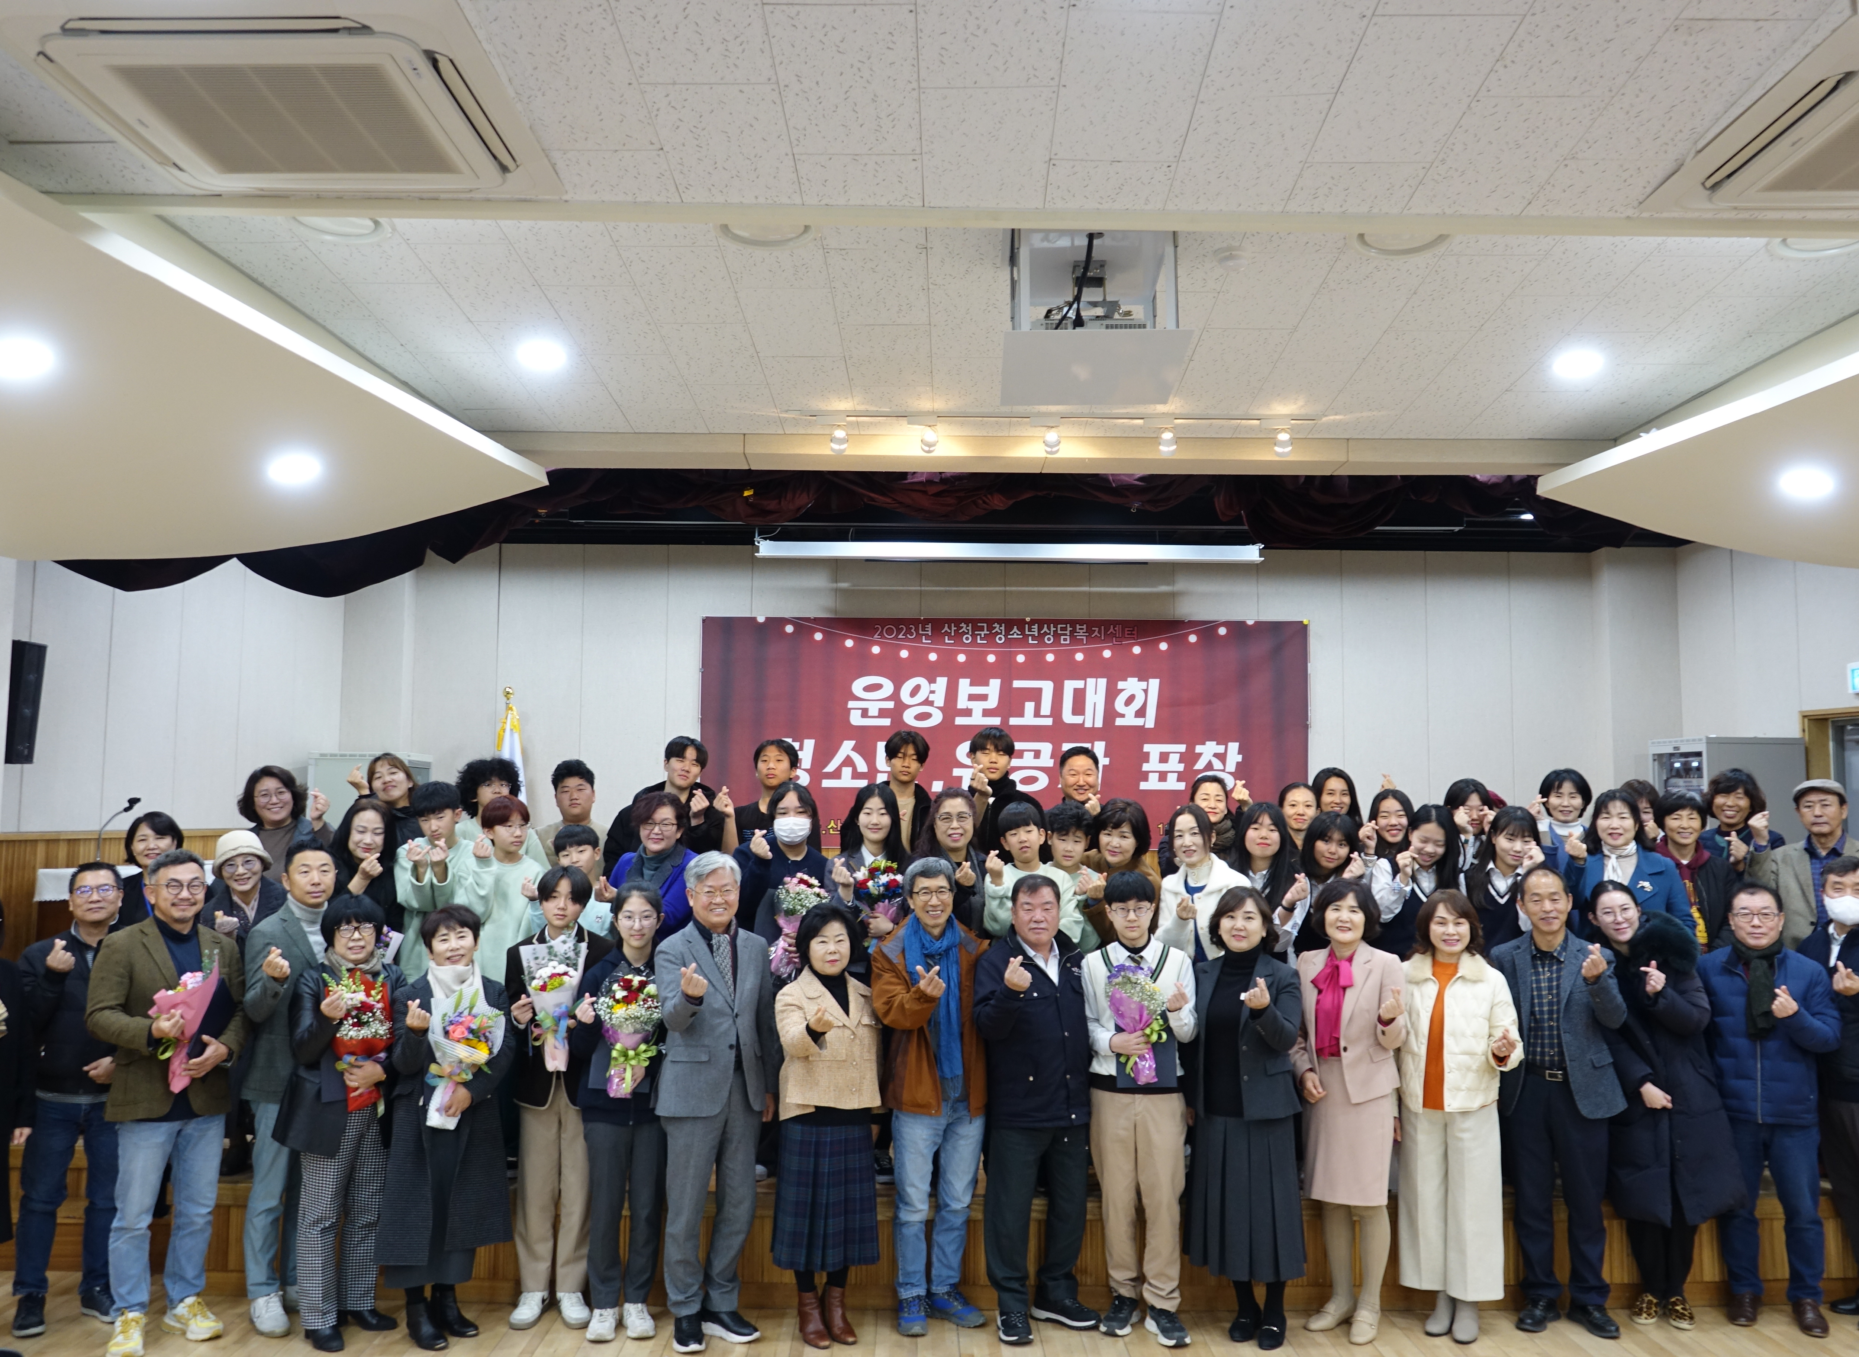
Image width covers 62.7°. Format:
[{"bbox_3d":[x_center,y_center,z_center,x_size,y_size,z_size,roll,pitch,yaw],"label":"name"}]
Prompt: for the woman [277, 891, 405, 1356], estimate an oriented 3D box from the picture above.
[{"bbox_3d":[-2.179,1.594,5.629,0.470,1.570,0.370,2,-6,-13],"label":"woman"}]

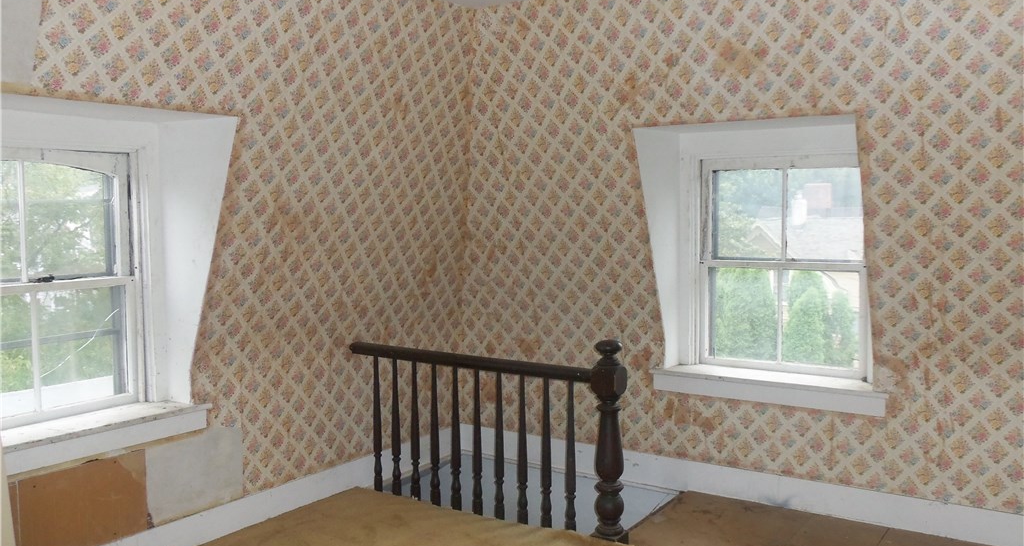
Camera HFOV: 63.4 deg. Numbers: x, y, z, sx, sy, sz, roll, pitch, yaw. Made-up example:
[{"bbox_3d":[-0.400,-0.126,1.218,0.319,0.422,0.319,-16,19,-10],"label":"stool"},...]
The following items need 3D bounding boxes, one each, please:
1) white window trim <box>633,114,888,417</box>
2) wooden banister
[{"bbox_3d":[1.162,-0.025,3.938,1.157,1.320,0.647,2,5,34],"label":"white window trim"},{"bbox_3d":[-0.182,0.727,4.016,1.639,0.882,0.132,2,5,34],"label":"wooden banister"}]

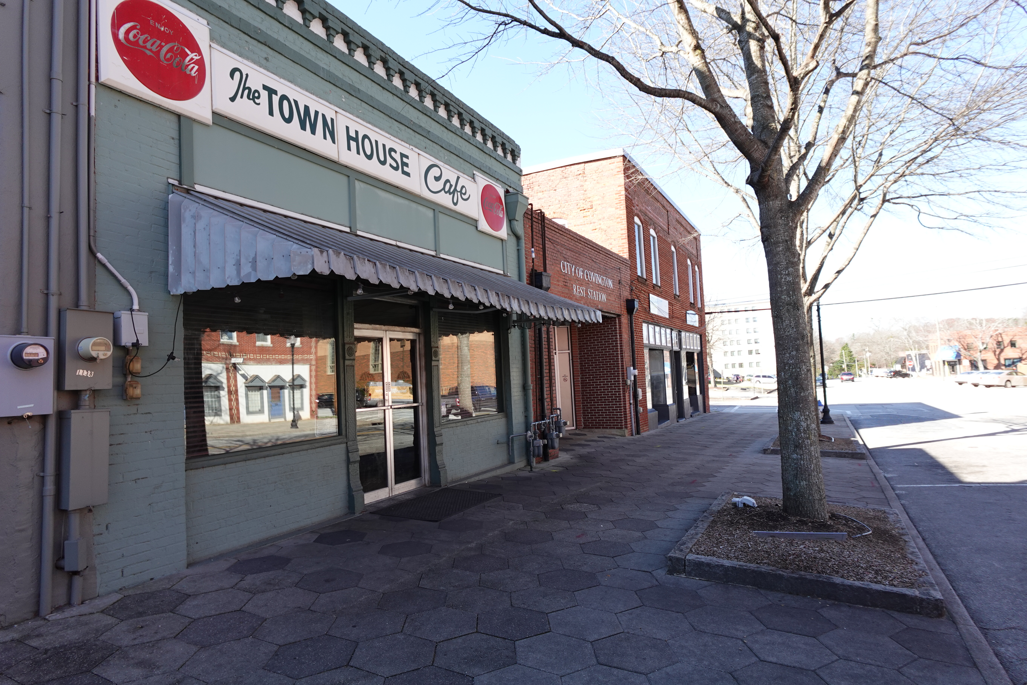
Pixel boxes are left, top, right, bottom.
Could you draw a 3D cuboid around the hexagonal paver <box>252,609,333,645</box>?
[{"bbox_3d":[-1.375,1.823,3.603,0.455,0.055,0.525,0,-3,-2],"label":"hexagonal paver"}]

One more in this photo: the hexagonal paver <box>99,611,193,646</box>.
[{"bbox_3d":[-2.303,1.818,3.586,0.455,0.060,0.525,0,-4,-2],"label":"hexagonal paver"}]

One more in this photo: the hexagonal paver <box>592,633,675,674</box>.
[{"bbox_3d":[0.688,1.812,3.296,0.455,0.060,0.525,0,-4,-2],"label":"hexagonal paver"}]

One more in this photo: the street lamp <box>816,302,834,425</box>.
[{"bbox_3d":[10.894,0.535,20.140,0.480,4.600,0.480,-5,-4,28],"label":"street lamp"}]

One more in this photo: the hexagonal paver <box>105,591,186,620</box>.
[{"bbox_3d":[-2.473,1.798,3.852,0.440,0.060,0.508,0,-4,-2],"label":"hexagonal paver"}]

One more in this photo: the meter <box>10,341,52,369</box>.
[{"bbox_3d":[-2.957,0.082,3.497,0.150,0.165,0.165,-5,-4,27],"label":"meter"}]

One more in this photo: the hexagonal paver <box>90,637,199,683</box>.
[{"bbox_3d":[-2.060,1.808,3.212,0.457,0.060,0.520,0,-3,-2],"label":"hexagonal paver"}]

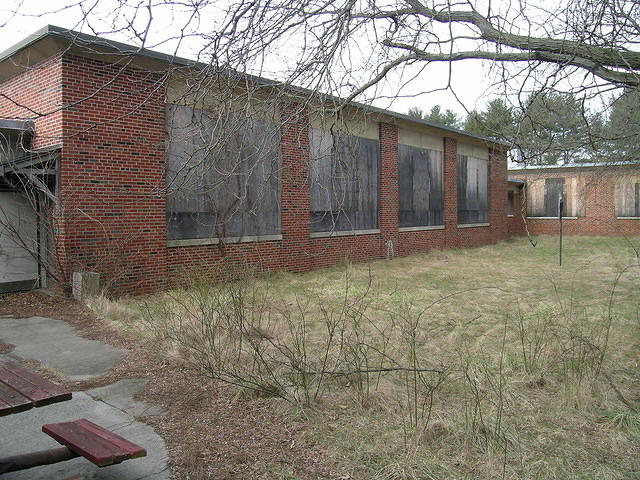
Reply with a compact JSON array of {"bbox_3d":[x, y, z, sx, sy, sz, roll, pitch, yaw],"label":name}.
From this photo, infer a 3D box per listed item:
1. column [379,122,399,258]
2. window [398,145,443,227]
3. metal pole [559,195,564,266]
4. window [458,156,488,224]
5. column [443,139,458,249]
[{"bbox_3d":[2.381,-1.774,18.554,0.300,4.668,1.182,2,4,40],"label":"column"},{"bbox_3d":[4.007,-2.023,20.389,0.100,3.060,3.598,2,4,40],"label":"window"},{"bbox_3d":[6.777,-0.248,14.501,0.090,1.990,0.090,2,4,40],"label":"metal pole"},{"bbox_3d":[7.111,-2.244,24.022,0.100,3.060,3.528,2,4,40],"label":"window"},{"bbox_3d":[5.524,-2.009,22.233,0.300,4.649,1.130,2,4,40],"label":"column"}]

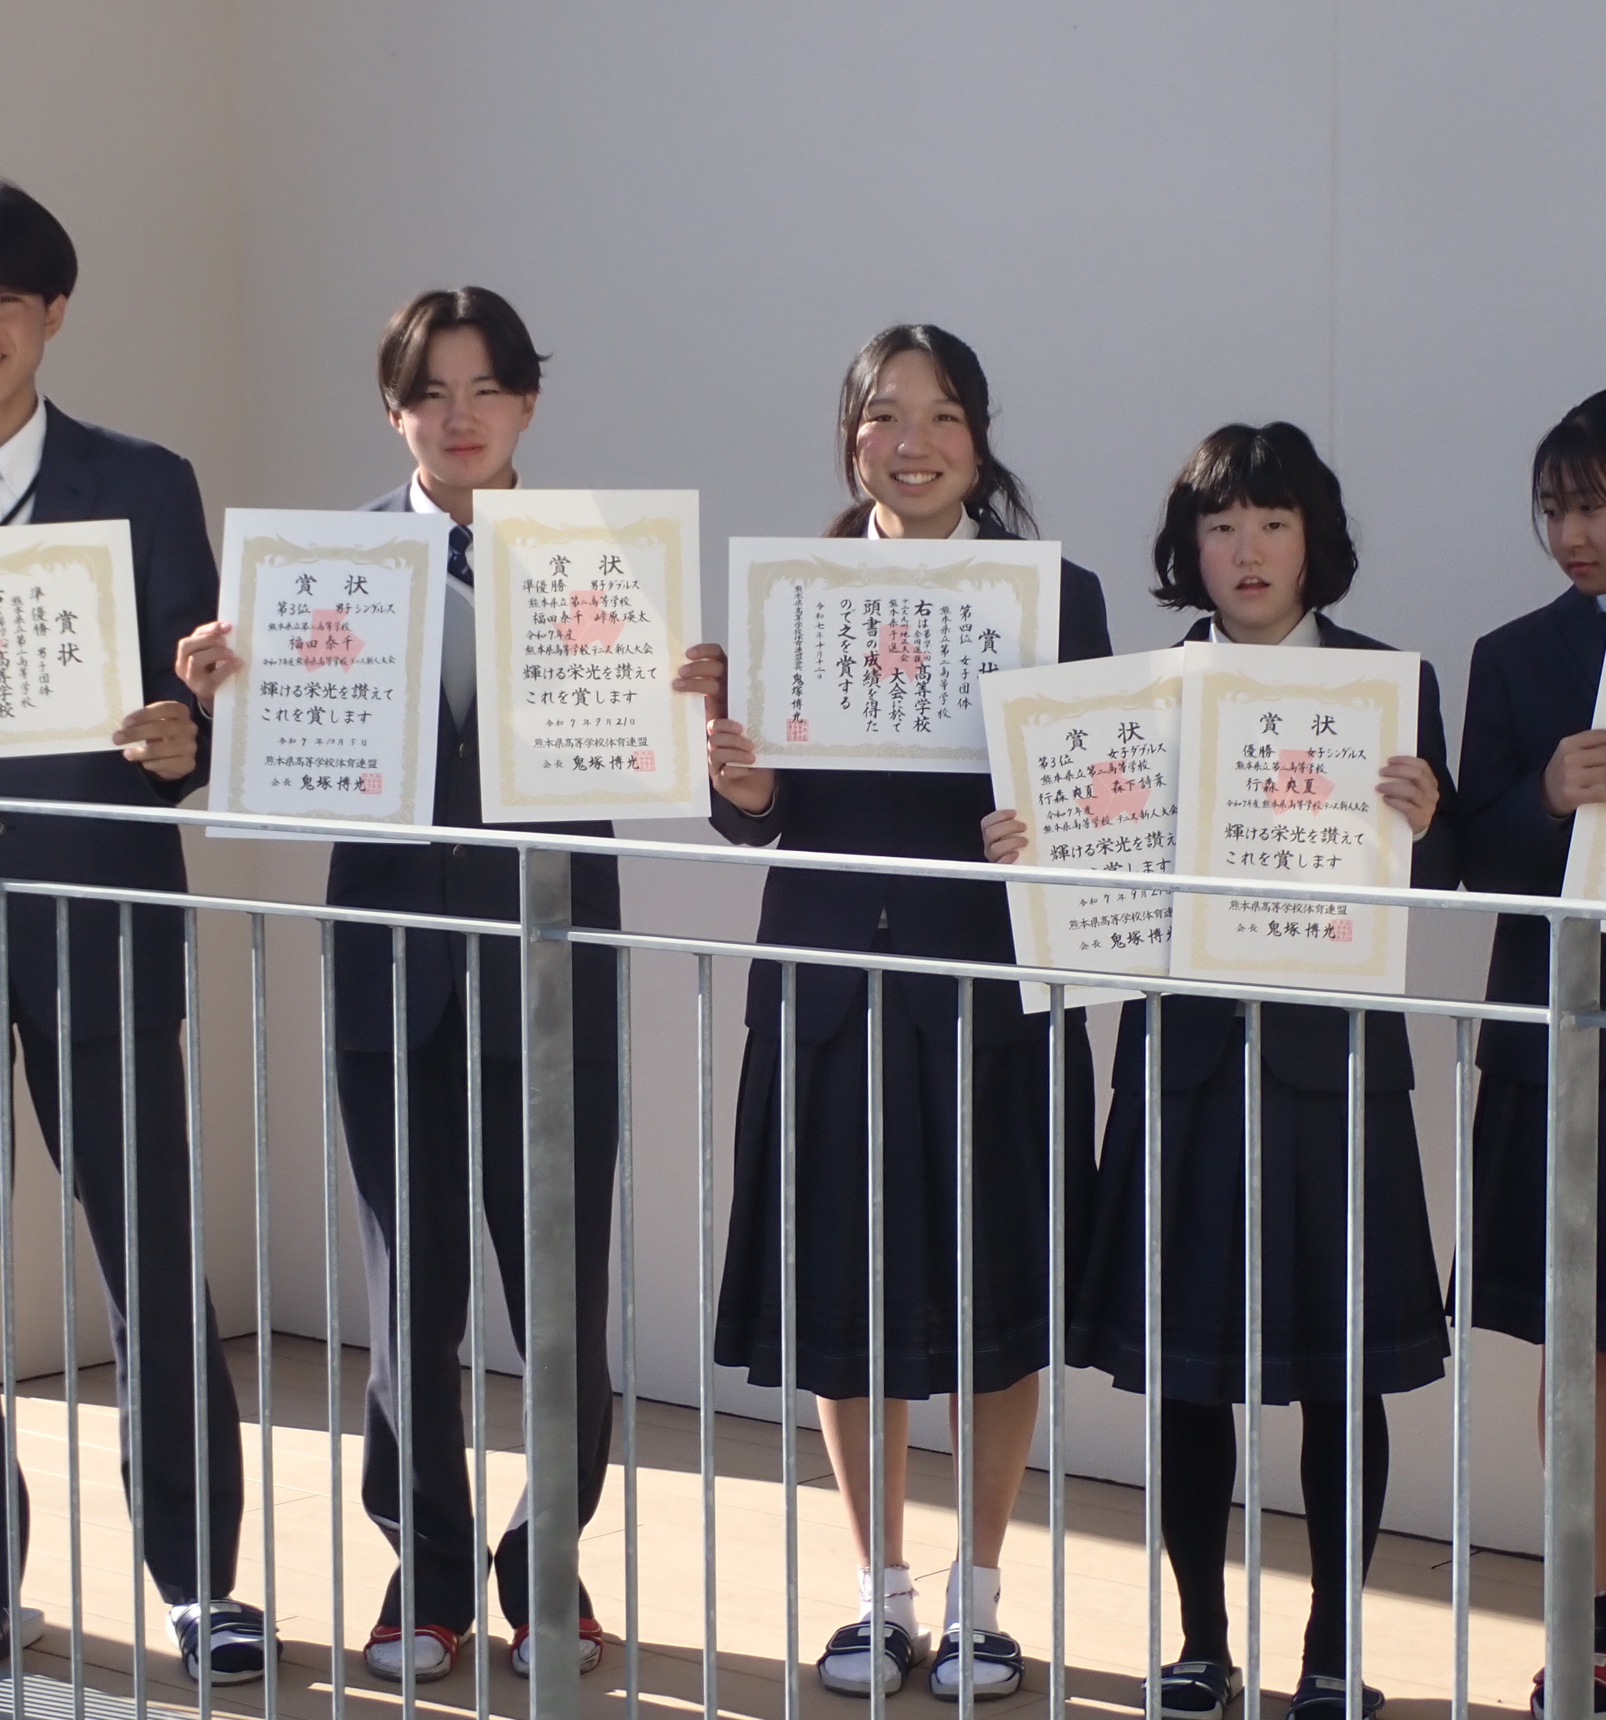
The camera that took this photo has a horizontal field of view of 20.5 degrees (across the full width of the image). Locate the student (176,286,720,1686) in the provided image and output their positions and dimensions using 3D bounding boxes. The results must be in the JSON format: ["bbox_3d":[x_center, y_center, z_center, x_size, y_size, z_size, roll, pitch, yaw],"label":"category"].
[{"bbox_3d":[-0.422,0.153,5.472,0.651,1.706,0.400,-1,5,-3],"label":"student"}]

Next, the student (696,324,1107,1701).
[{"bbox_3d":[0.125,0.181,5.415,0.489,1.654,0.380,0,5,2],"label":"student"}]

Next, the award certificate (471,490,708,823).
[{"bbox_3d":[-0.251,-0.244,5.280,0.273,0.394,0.010,-2,-2,-11],"label":"award certificate"}]

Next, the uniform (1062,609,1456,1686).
[{"bbox_3d":[0.547,0.341,5.318,0.468,1.283,0.370,0,5,4],"label":"uniform"}]

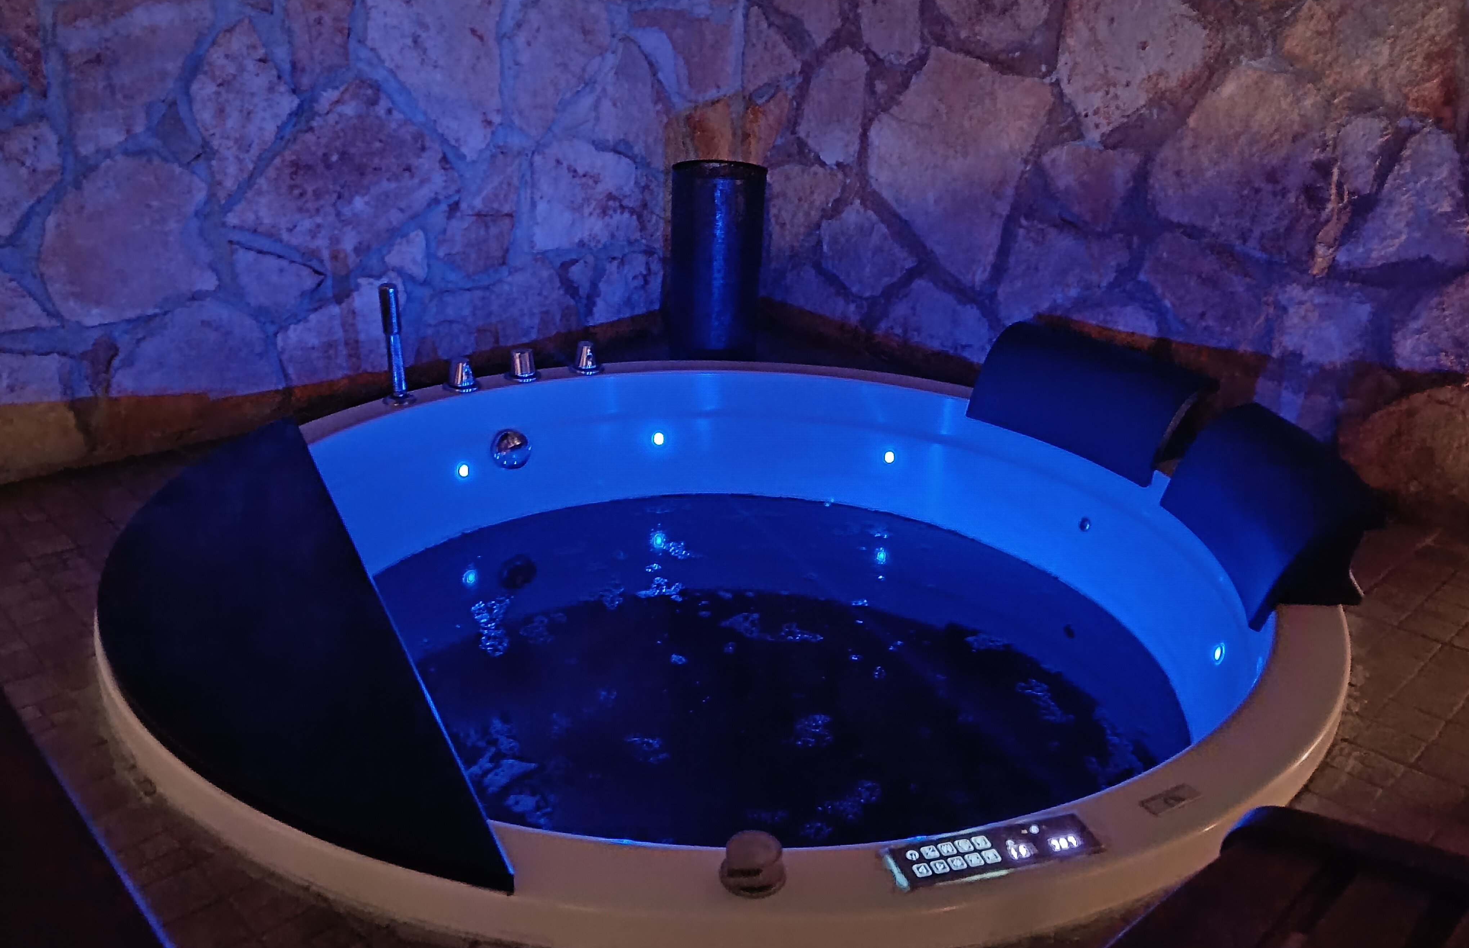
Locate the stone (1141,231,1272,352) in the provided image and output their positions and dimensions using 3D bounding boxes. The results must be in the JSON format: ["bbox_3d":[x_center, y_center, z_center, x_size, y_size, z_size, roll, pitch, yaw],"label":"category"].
[{"bbox_3d":[0.923,-0.355,2.210,0.090,0.194,0.272,-18,29,-40],"label":"stone"}]

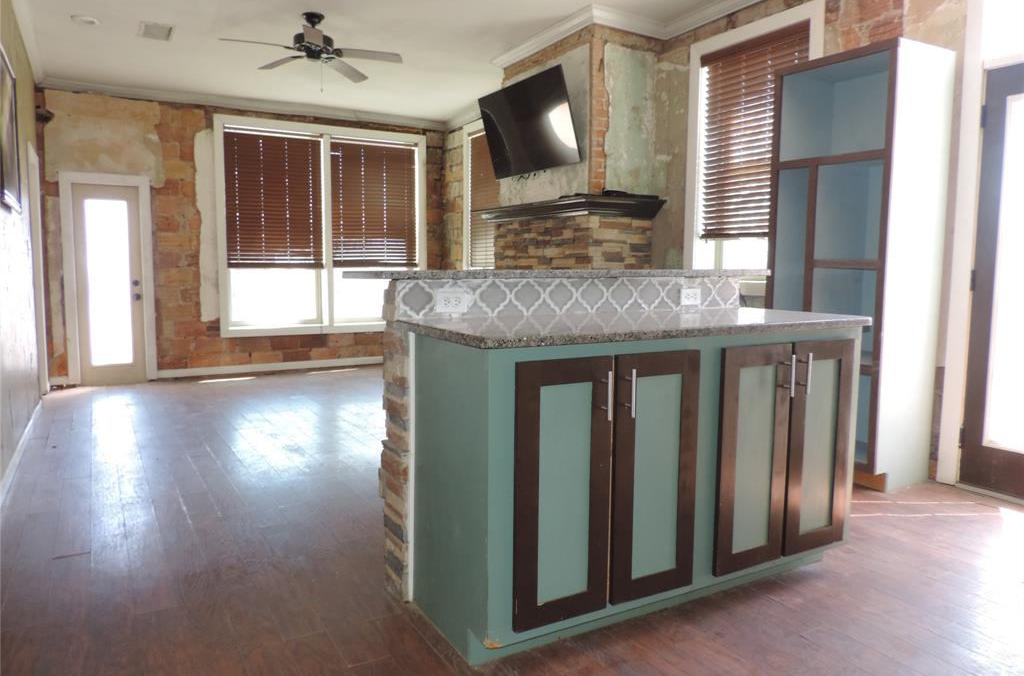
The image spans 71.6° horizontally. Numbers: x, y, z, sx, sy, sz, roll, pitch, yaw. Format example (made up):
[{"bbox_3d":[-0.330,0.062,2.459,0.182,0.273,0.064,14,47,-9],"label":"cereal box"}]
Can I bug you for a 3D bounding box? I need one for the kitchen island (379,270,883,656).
[{"bbox_3d":[0.395,0.306,2.627,1.708,1.103,0.969,-3,7,-29],"label":"kitchen island"}]

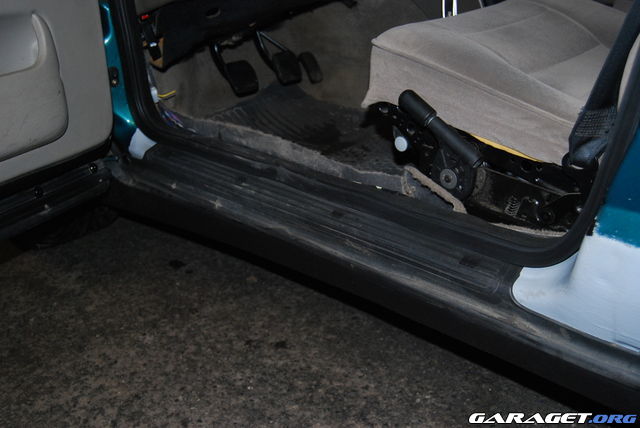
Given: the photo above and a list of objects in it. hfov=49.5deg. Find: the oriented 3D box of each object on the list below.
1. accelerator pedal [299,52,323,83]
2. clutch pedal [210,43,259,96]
[{"bbox_3d":[-0.017,-0.363,1.725,0.022,0.079,0.041,-9,18,42],"label":"accelerator pedal"},{"bbox_3d":[-0.187,-0.321,1.554,0.042,0.130,0.070,-9,18,42],"label":"clutch pedal"}]

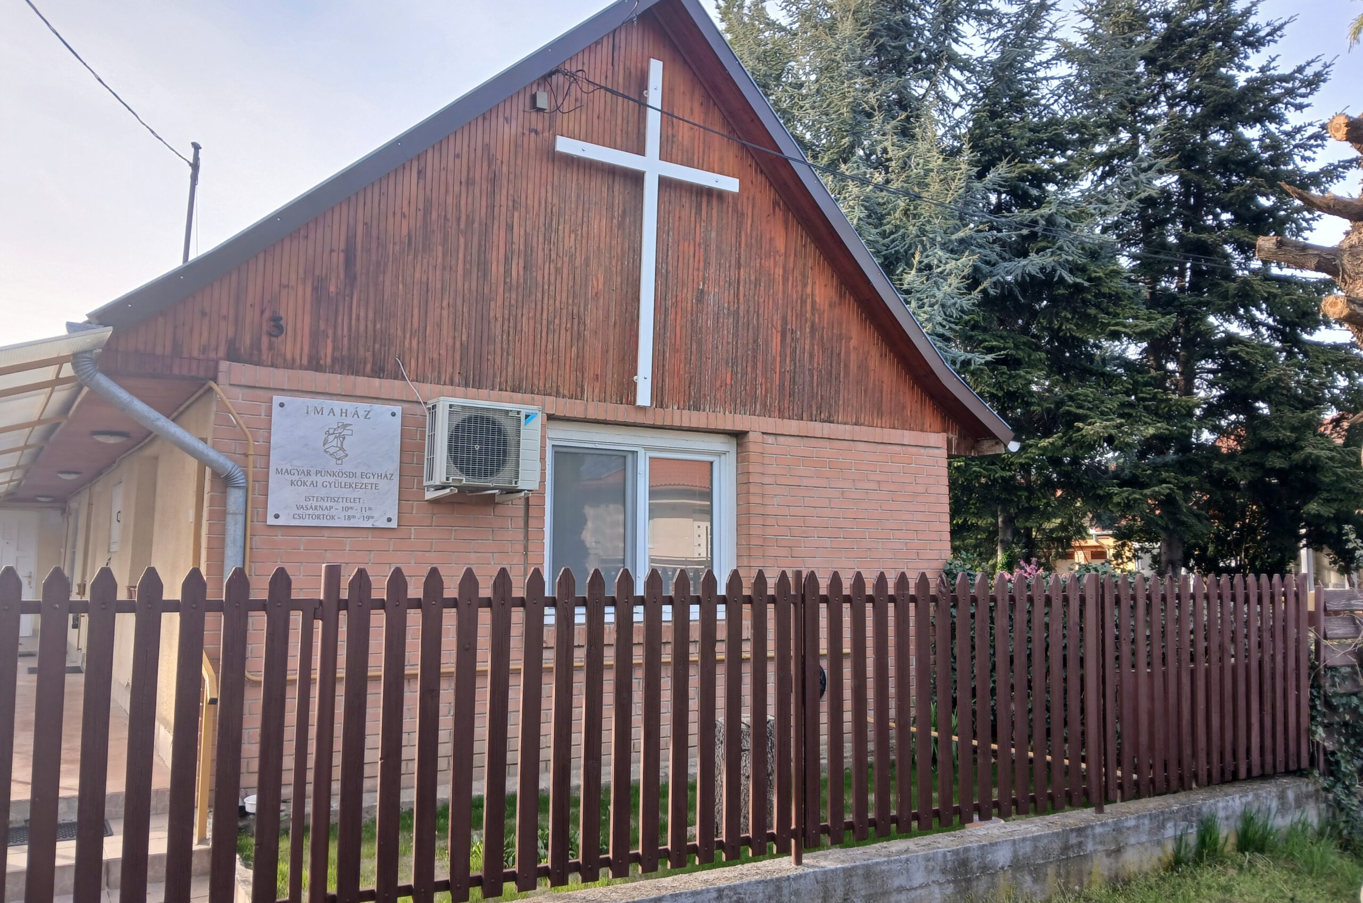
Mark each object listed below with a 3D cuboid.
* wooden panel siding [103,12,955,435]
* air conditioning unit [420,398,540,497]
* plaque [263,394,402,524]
[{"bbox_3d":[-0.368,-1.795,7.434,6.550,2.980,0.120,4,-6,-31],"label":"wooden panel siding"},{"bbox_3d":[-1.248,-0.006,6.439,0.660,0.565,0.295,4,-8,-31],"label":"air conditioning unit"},{"bbox_3d":[-2.087,0.076,6.190,0.760,0.760,0.040,4,-8,-31],"label":"plaque"}]

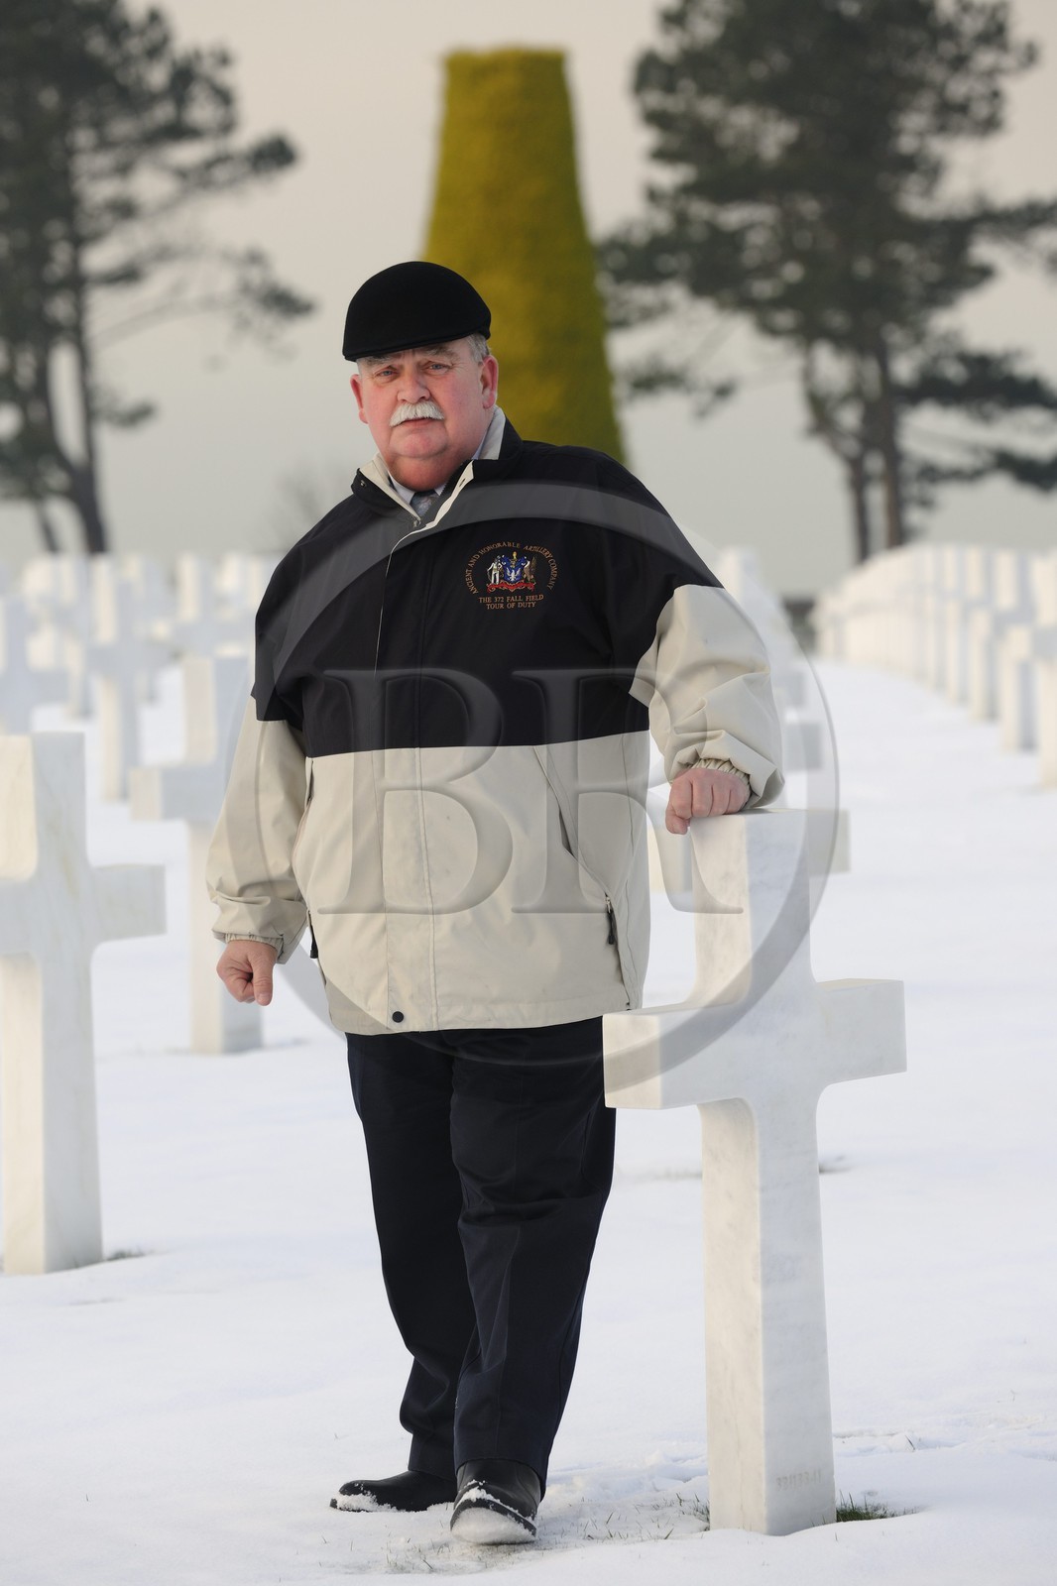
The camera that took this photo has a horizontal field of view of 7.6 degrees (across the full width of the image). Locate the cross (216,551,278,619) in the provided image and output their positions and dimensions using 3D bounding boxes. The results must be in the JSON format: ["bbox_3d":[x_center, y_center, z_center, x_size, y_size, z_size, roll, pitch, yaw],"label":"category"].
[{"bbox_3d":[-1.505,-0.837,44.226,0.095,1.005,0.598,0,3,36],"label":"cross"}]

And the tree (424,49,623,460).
[{"bbox_3d":[-0.159,-3.683,68.000,2.400,5.300,2.400,-2,2,0],"label":"tree"}]

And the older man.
[{"bbox_3d":[-0.046,0.152,11.256,0.744,1.799,0.452,-1,3,22],"label":"older man"}]

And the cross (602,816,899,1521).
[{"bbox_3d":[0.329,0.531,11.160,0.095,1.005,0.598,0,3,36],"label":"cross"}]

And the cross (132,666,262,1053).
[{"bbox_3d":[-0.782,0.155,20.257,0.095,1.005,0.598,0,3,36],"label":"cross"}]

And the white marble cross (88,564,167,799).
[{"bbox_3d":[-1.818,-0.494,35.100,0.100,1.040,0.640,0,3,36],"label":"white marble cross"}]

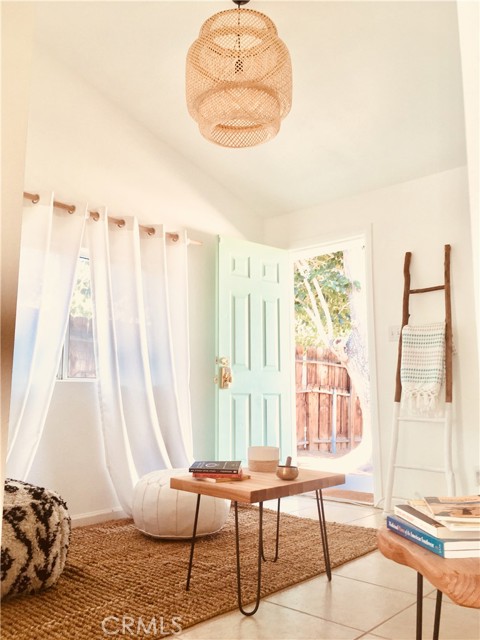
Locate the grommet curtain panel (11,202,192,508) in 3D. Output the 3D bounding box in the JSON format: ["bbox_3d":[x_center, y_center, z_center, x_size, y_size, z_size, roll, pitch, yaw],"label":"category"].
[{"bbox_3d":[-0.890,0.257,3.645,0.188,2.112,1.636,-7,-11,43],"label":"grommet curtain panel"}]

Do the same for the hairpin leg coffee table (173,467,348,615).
[{"bbox_3d":[0.089,0.917,2.329,0.471,0.458,0.622,-8,-11,44],"label":"hairpin leg coffee table"}]

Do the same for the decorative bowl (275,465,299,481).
[{"bbox_3d":[0.201,0.653,2.293,0.097,0.056,0.097,0,-8,0],"label":"decorative bowl"}]

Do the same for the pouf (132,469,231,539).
[{"bbox_3d":[-0.342,1.074,3.166,0.575,0.357,0.575,0,-8,0],"label":"pouf"}]

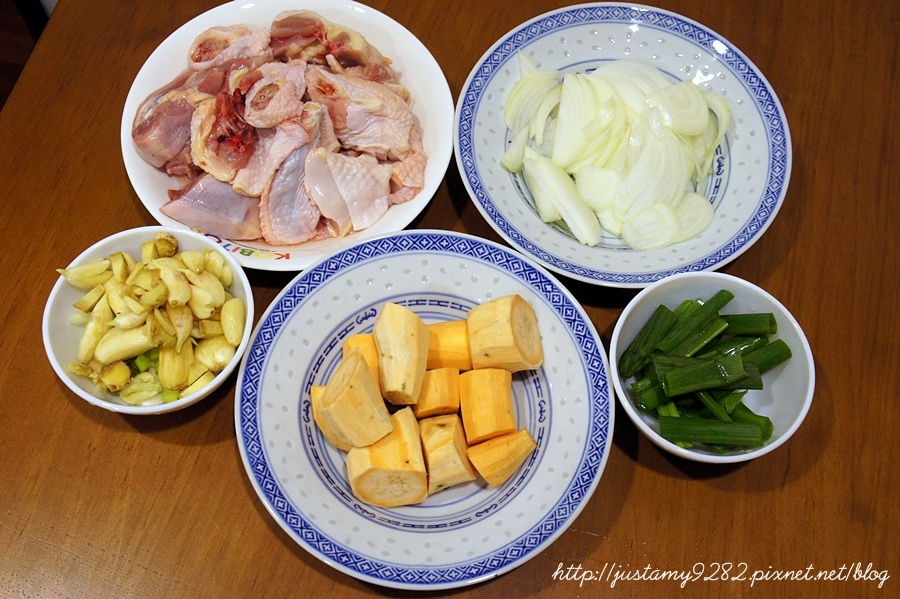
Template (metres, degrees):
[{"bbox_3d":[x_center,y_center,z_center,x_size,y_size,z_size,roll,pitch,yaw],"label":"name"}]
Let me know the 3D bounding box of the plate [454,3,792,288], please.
[{"bbox_3d":[0.114,-0.102,0.678,0.224,0.032,0.224,0,66,0],"label":"plate"}]

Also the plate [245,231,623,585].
[{"bbox_3d":[-0.015,0.063,0.604,0.224,0.032,0.224,0,66,0],"label":"plate"}]

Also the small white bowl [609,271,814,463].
[{"bbox_3d":[0.151,0.048,0.600,0.120,0.054,0.120,0,66,0],"label":"small white bowl"}]

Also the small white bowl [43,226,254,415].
[{"bbox_3d":[-0.176,0.020,0.610,0.122,0.054,0.122,0,66,0],"label":"small white bowl"}]

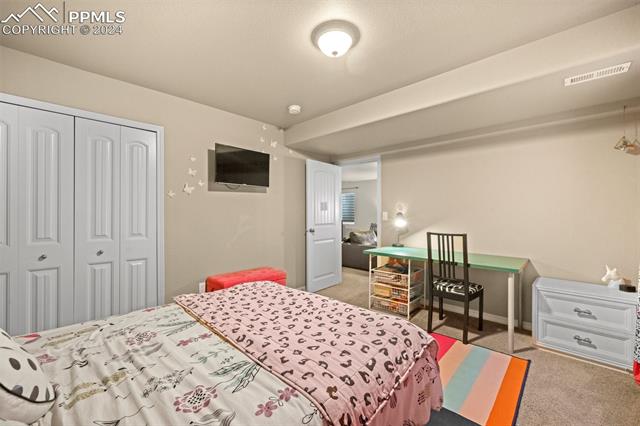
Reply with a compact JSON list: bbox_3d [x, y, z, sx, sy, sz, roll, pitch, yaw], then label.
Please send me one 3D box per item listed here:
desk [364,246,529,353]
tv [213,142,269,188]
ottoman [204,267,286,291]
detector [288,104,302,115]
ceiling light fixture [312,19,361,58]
[{"bbox_3d":[1.340,0.853,2.854,1.540,0.735,0.620,0,0,42],"label":"desk"},{"bbox_3d":[-0.918,-0.550,3.028,0.060,0.430,0.730,0,0,44],"label":"tv"},{"bbox_3d":[-0.825,0.975,2.896,0.400,0.490,0.790,0,0,44],"label":"ottoman"},{"bbox_3d":[-0.282,-1.190,2.865,0.148,0.050,0.148,0,0,0],"label":"detector"},{"bbox_3d":[0.113,-1.158,1.740,0.350,0.120,0.350,0,0,0],"label":"ceiling light fixture"}]

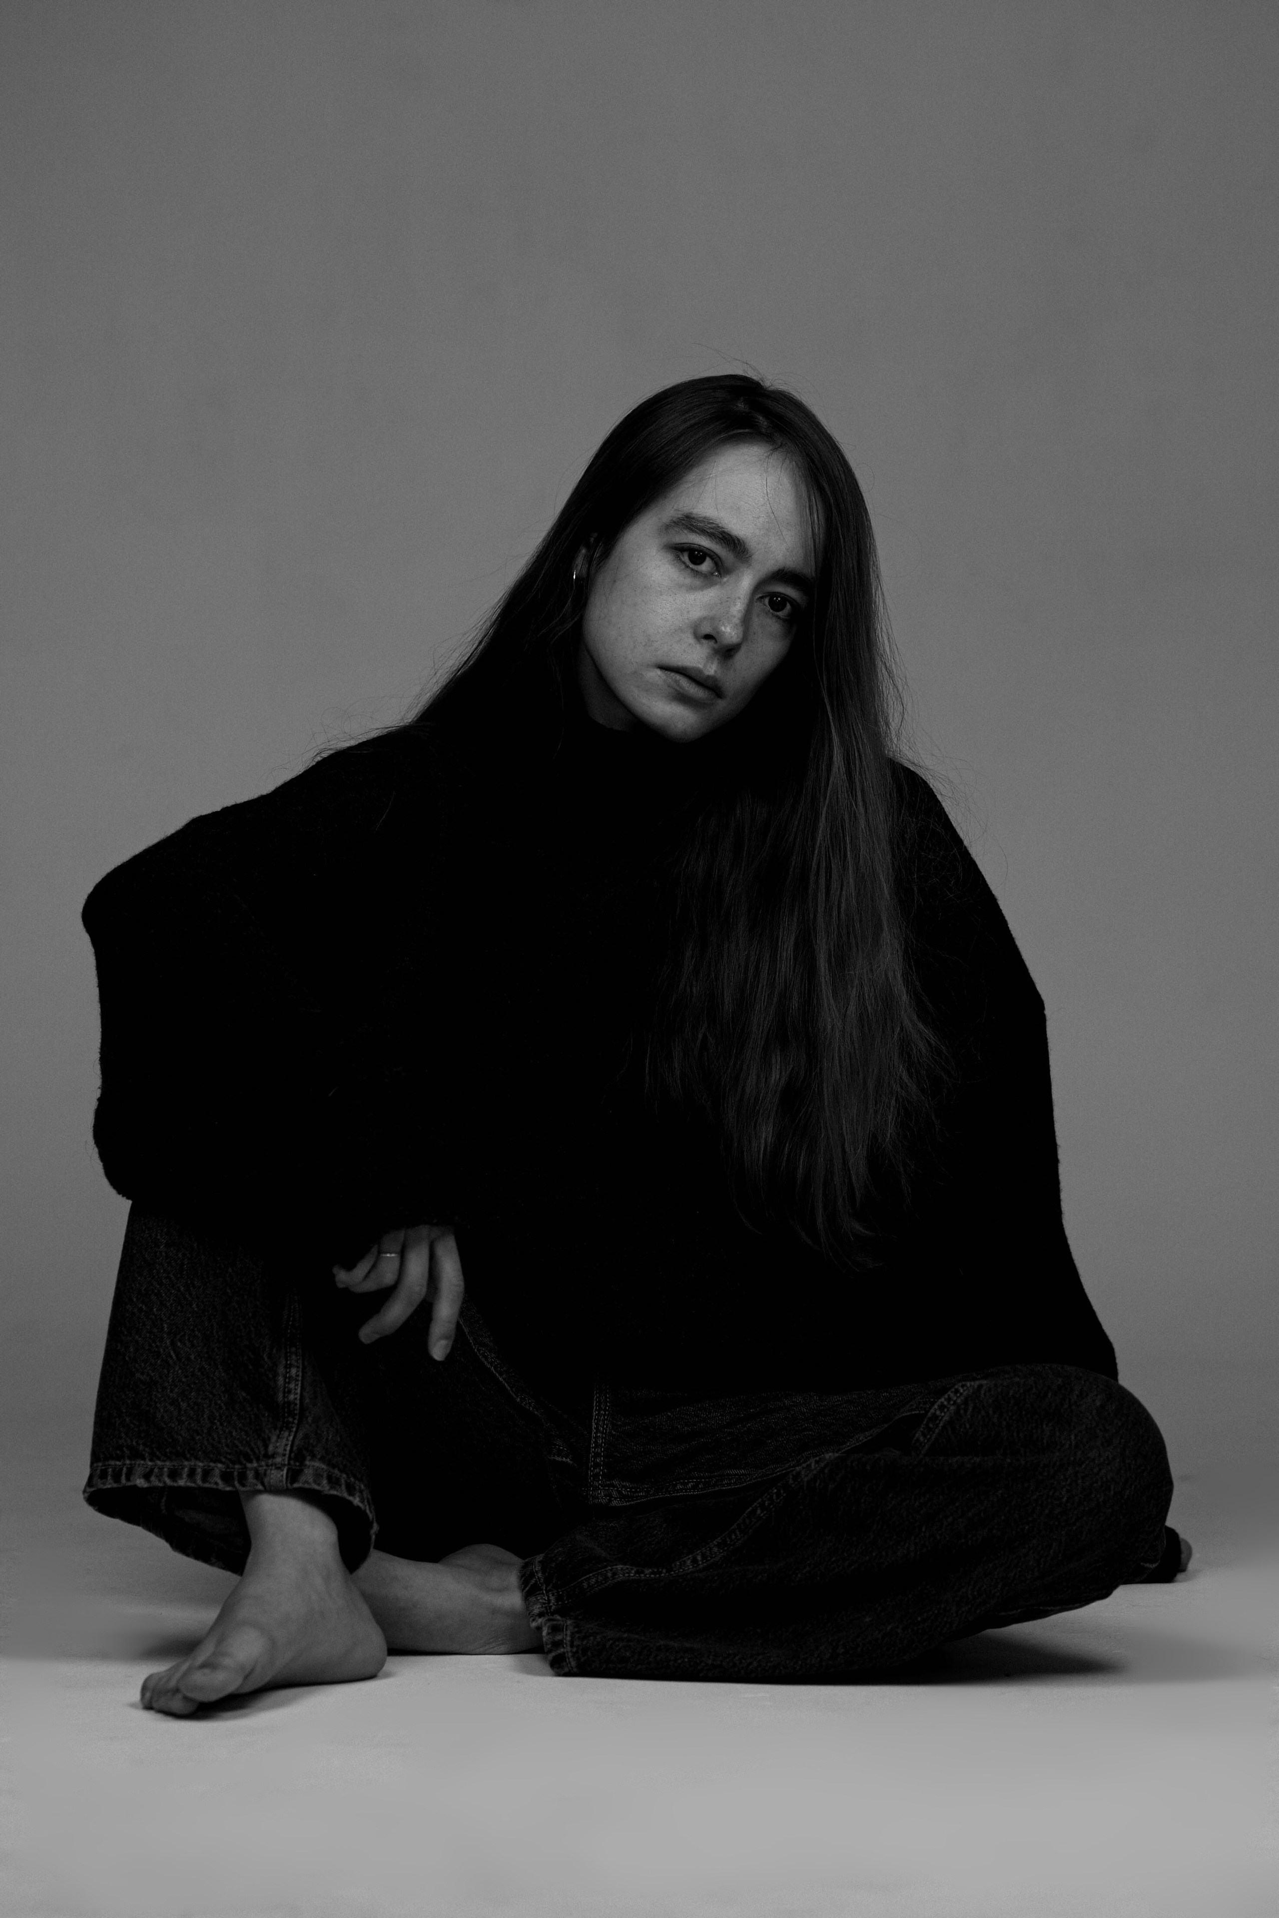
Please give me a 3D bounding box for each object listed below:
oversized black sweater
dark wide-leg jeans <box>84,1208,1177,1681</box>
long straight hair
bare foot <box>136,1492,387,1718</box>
[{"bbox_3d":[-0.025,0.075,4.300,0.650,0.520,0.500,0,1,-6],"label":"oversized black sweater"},{"bbox_3d":[-0.012,0.250,4.270,0.670,0.350,0.540,0,1,-4],"label":"dark wide-leg jeans"},{"bbox_3d":[0.022,-0.087,4.270,0.300,0.550,0.270,0,1,-14],"label":"long straight hair"},{"bbox_3d":[-0.221,0.381,4.060,0.088,0.120,0.230,1,1,32],"label":"bare foot"}]

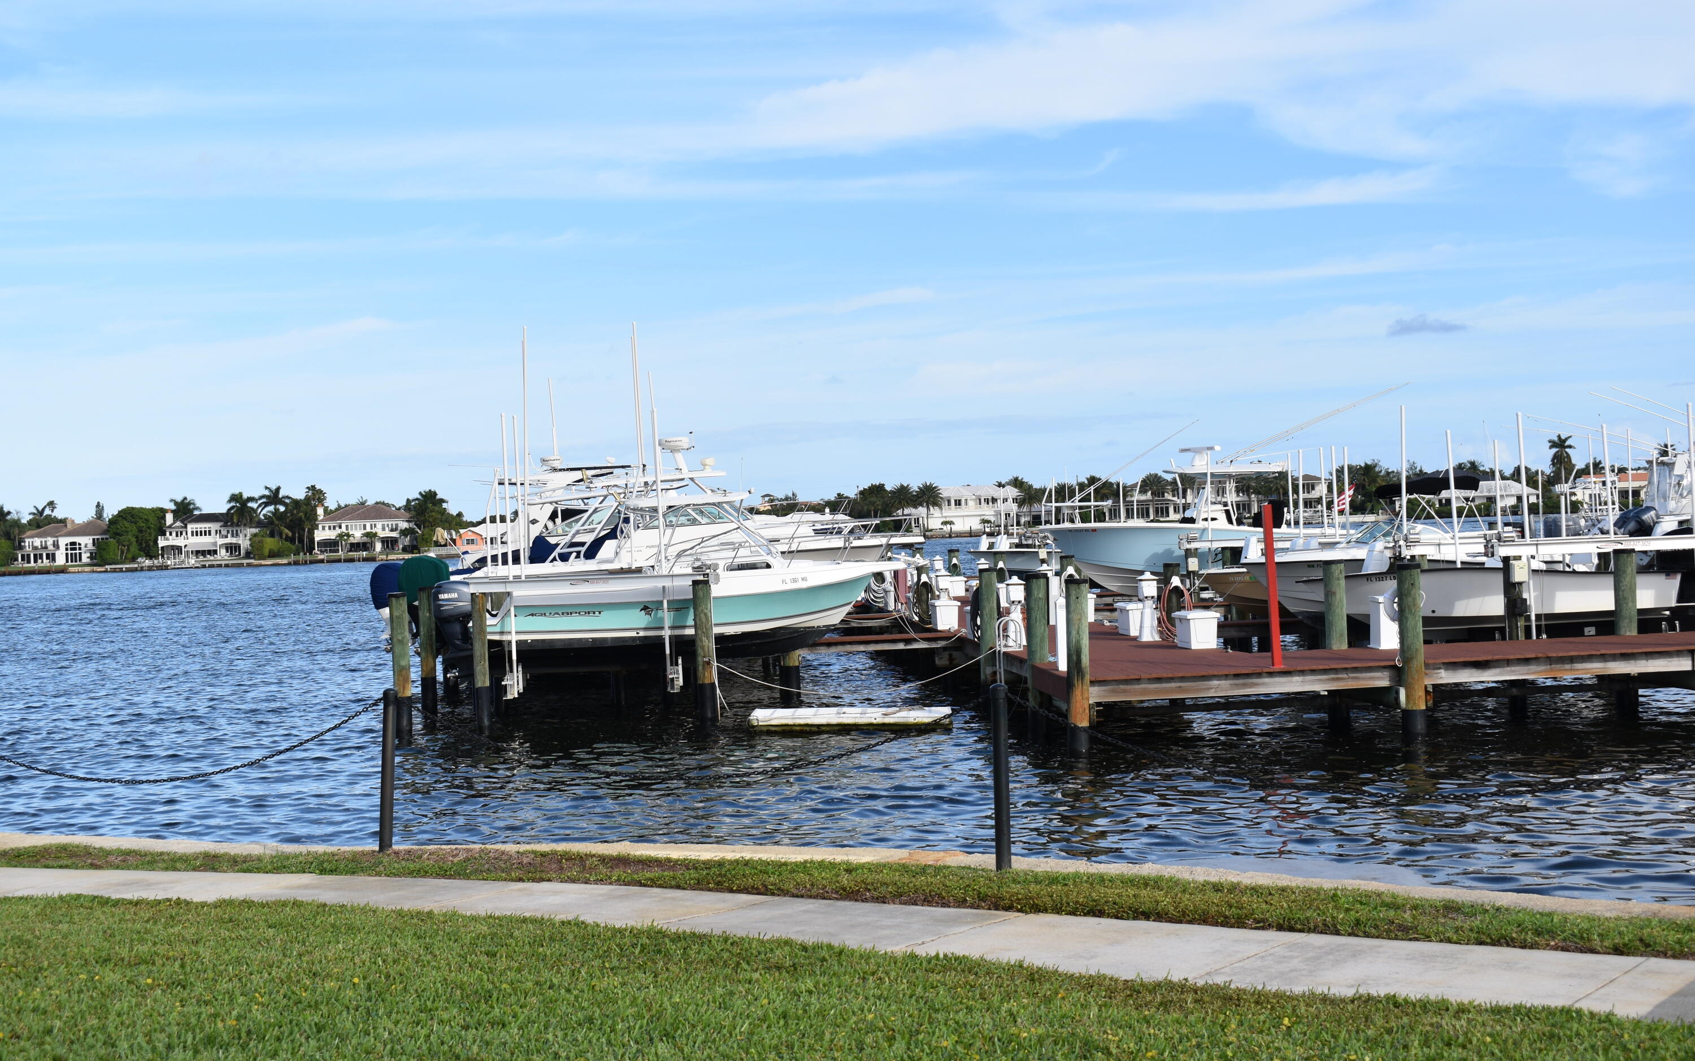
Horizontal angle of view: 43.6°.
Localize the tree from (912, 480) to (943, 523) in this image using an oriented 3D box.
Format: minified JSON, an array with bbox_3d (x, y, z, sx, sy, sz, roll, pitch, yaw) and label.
[{"bbox_3d":[16.185,-4.684,428.000,6.420,10.430,6.420,-2,0,0],"label":"tree"}]

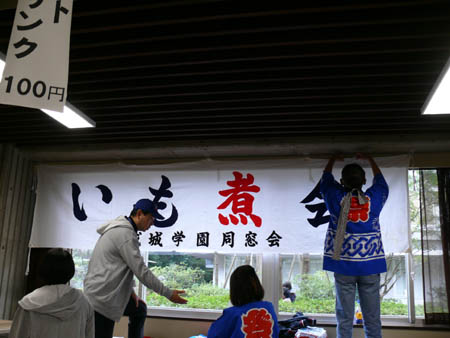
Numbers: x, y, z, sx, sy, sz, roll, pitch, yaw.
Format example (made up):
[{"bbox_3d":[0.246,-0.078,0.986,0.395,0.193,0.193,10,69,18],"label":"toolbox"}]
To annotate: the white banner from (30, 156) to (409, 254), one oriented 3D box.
[{"bbox_3d":[-0.190,0.328,4.083,3.536,0.831,0.050,-1,-13,12],"label":"white banner"}]

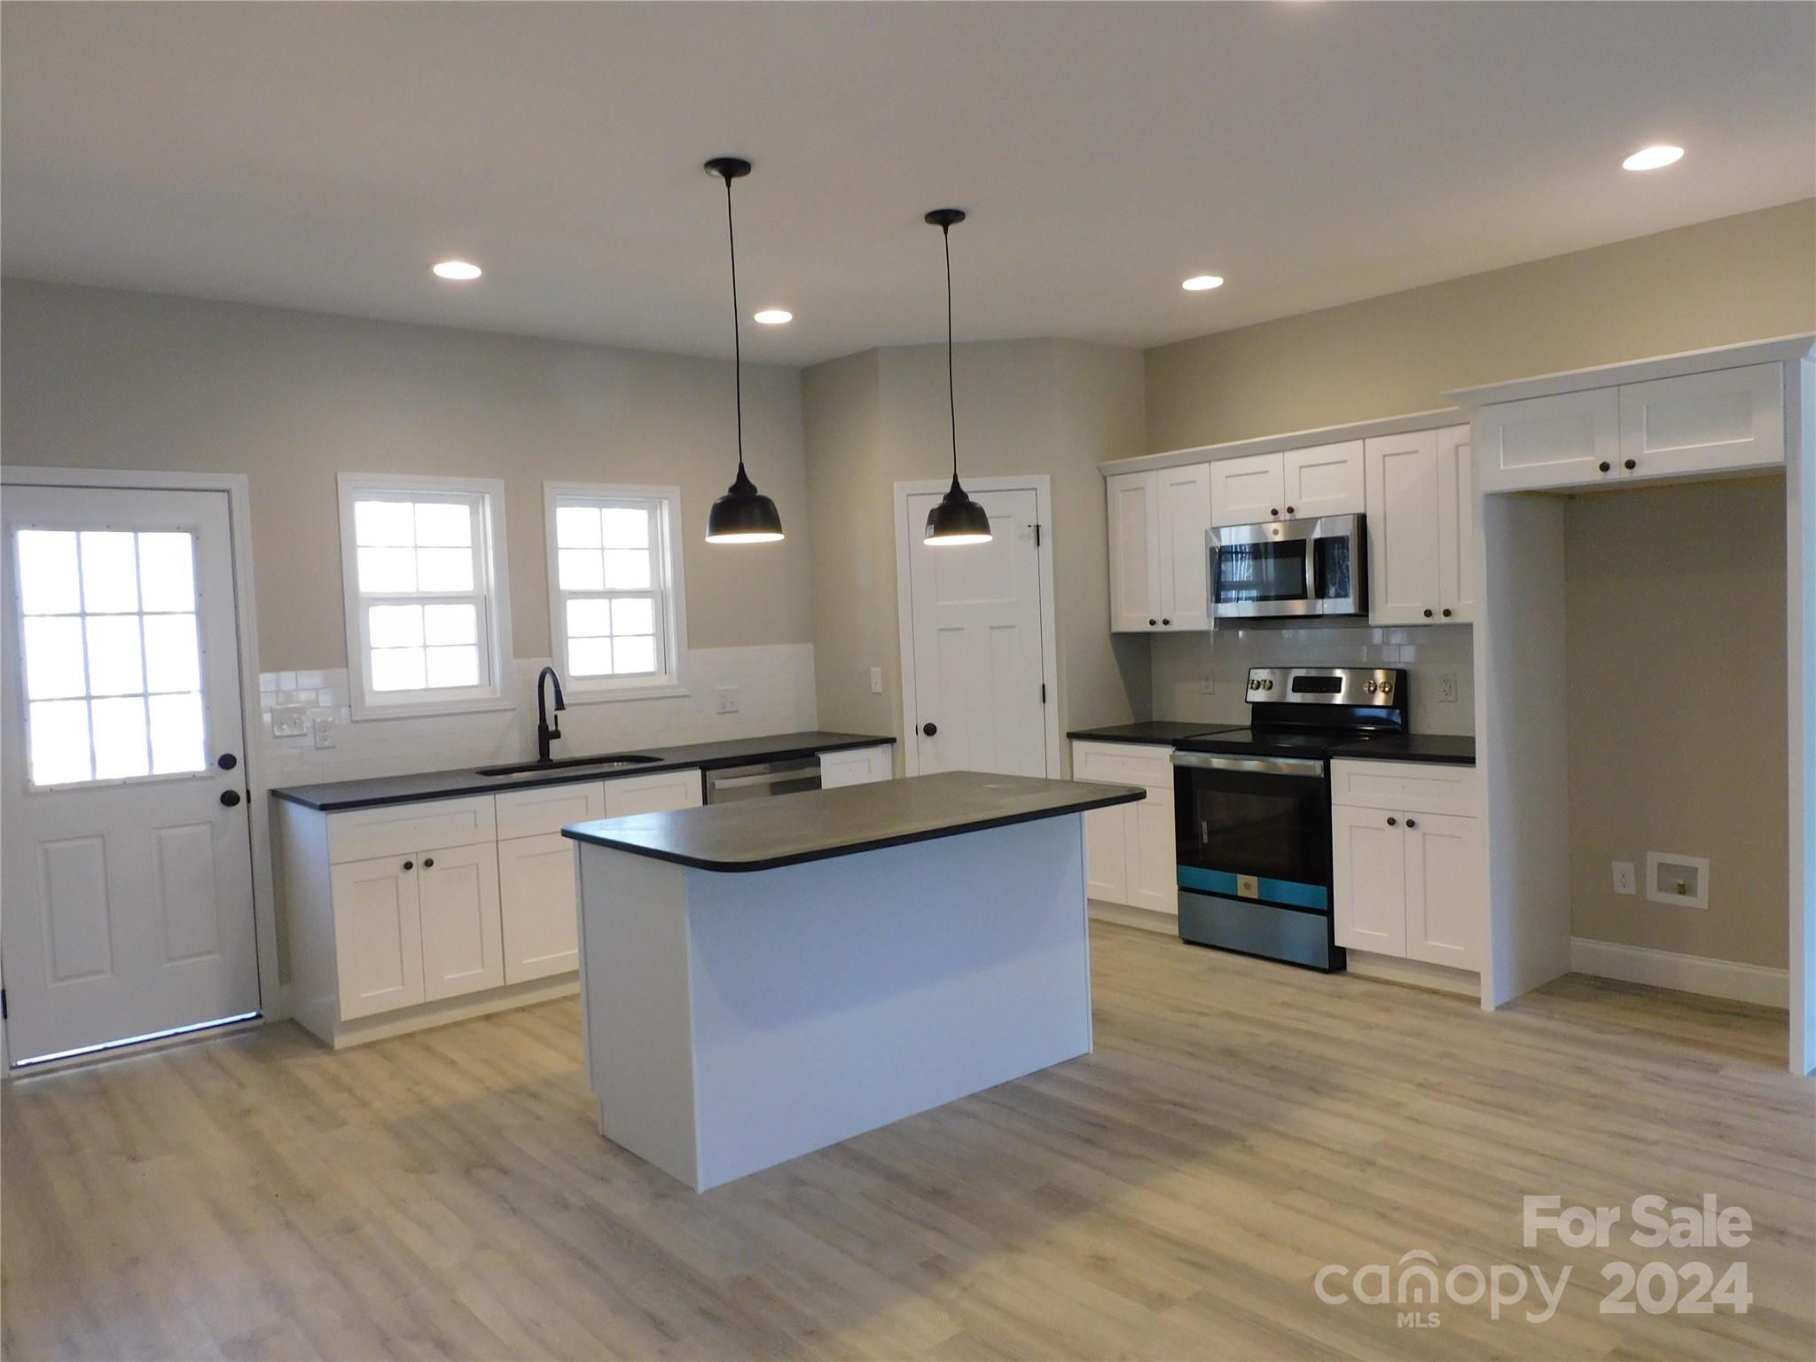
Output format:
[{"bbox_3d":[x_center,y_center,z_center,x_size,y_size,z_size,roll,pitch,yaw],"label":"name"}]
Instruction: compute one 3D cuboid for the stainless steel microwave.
[{"bbox_3d":[1.722,-0.484,5.507,0.425,0.419,0.757,-5,4,-40],"label":"stainless steel microwave"}]

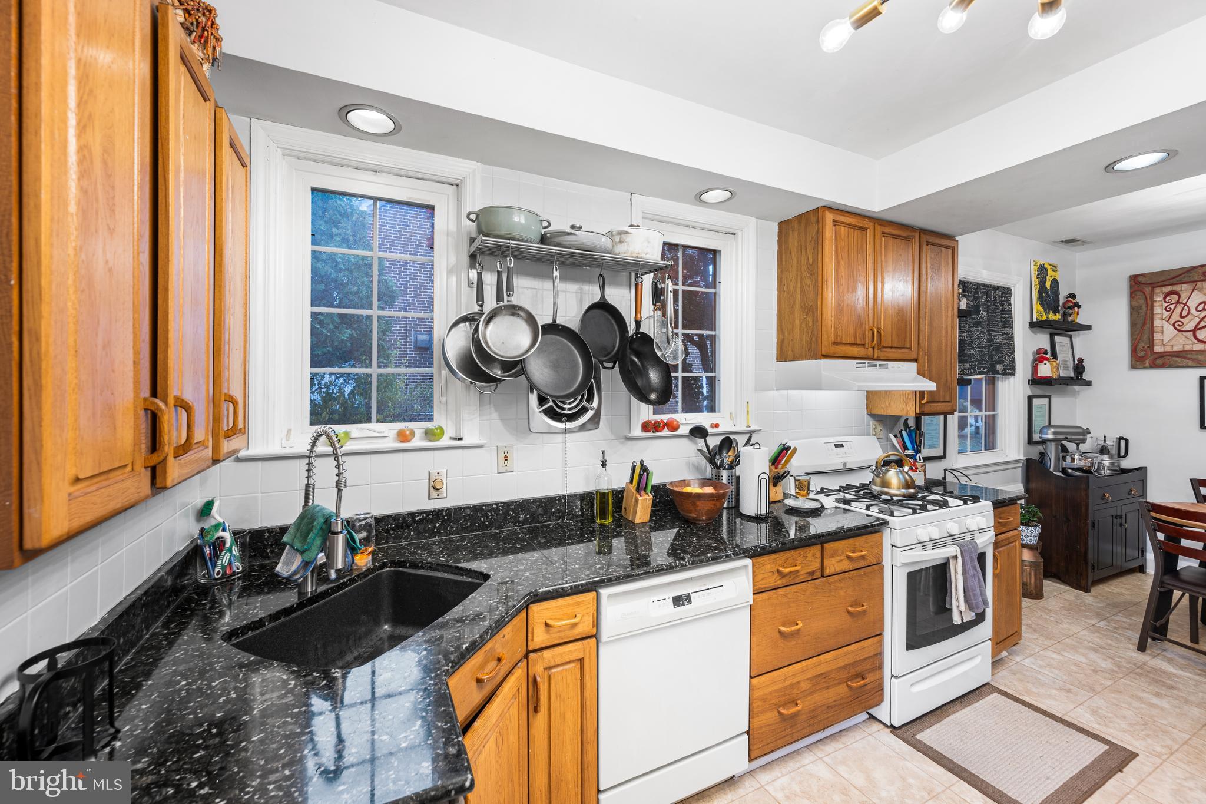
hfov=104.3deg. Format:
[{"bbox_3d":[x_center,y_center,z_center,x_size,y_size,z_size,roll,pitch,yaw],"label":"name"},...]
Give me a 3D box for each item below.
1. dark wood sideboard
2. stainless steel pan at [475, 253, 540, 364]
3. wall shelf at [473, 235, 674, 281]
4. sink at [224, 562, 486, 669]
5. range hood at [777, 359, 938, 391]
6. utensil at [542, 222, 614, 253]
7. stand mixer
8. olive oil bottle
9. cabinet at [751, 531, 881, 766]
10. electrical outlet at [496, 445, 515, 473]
[{"bbox_3d":[3.888,0.923,3.774,0.890,0.930,0.385,-1,1,-24],"label":"dark wood sideboard"},{"bbox_3d":[-0.335,-0.336,1.690,0.212,0.375,0.080,0,1,-19],"label":"stainless steel pan"},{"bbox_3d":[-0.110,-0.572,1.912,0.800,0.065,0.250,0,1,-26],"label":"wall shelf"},{"bbox_3d":[-0.601,0.661,1.257,0.469,0.210,0.588,0,1,18],"label":"sink"},{"bbox_3d":[1.383,-0.139,2.505,0.770,0.152,0.435,0,1,-25],"label":"range hood"},{"bbox_3d":[-0.101,-0.656,1.896,0.285,0.125,0.285,0,1,0],"label":"utensil"},{"bbox_3d":[3.604,0.385,3.650,0.345,0.405,0.250,0,1,15],"label":"stand mixer"},{"bbox_3d":[0.006,0.358,1.990,0.068,0.300,0.068,0,1,0],"label":"olive oil bottle"},{"bbox_3d":[0.762,0.943,2.157,0.760,0.785,0.570,0,1,-25],"label":"cabinet"},{"bbox_3d":[-0.396,0.234,1.918,0.071,0.114,0.010,-1,1,-26],"label":"electrical outlet"}]

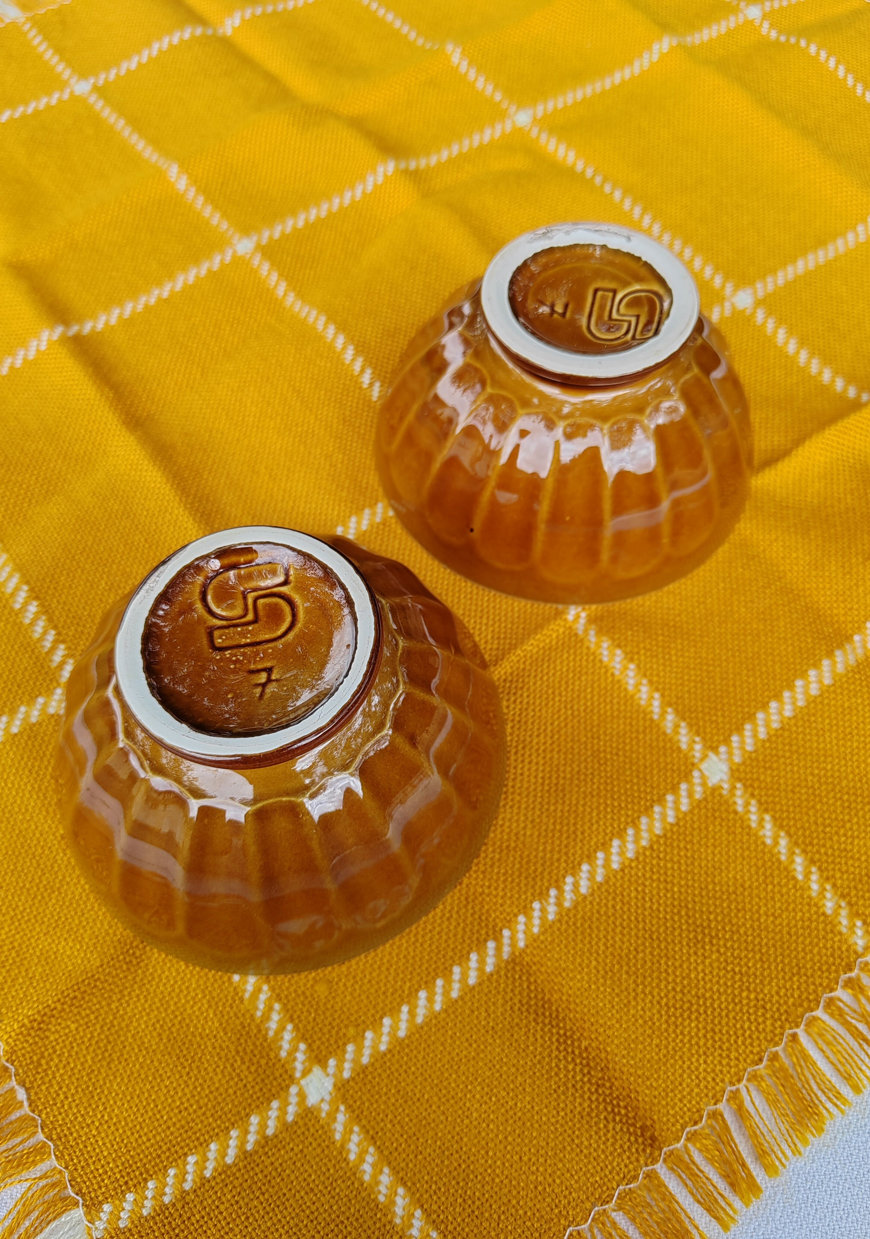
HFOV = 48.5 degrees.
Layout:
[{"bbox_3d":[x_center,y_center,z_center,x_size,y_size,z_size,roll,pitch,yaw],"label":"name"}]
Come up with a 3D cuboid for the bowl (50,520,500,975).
[{"bbox_3d":[-0.041,0.019,0.237,0.120,0.065,0.120,0,62,0],"label":"bowl"}]

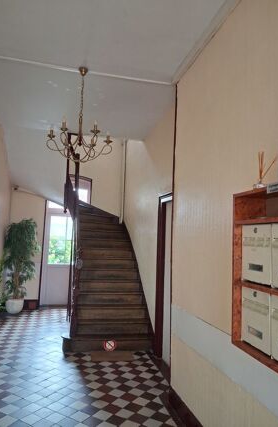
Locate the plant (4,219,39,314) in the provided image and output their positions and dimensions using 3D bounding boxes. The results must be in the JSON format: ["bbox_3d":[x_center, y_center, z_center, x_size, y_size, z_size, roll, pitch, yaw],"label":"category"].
[{"bbox_3d":[-2.406,1.046,6.810,0.667,1.939,0.626,3,-5,-13],"label":"plant"}]

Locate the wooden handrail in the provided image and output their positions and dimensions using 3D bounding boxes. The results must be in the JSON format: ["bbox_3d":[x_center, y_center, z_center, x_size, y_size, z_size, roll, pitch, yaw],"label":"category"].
[{"bbox_3d":[-1.137,0.242,5.771,0.222,3.131,2.182,3,-5,-13],"label":"wooden handrail"}]

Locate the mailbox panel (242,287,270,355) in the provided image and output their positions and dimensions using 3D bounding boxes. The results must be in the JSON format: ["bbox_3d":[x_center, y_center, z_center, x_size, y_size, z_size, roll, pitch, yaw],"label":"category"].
[{"bbox_3d":[0.607,0.533,1.684,0.040,0.283,0.255,3,-5,-13],"label":"mailbox panel"}]

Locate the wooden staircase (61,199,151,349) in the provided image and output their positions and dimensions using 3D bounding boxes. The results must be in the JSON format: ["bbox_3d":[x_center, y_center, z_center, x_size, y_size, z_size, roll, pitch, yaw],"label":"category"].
[{"bbox_3d":[-0.685,0.838,6.021,1.222,2.343,2.990,3,-5,-13],"label":"wooden staircase"}]

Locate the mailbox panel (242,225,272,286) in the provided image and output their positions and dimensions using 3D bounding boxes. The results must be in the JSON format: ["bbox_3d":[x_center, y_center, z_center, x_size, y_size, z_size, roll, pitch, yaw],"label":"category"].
[{"bbox_3d":[0.619,0.207,1.714,0.040,0.299,0.259,3,-5,-13],"label":"mailbox panel"}]

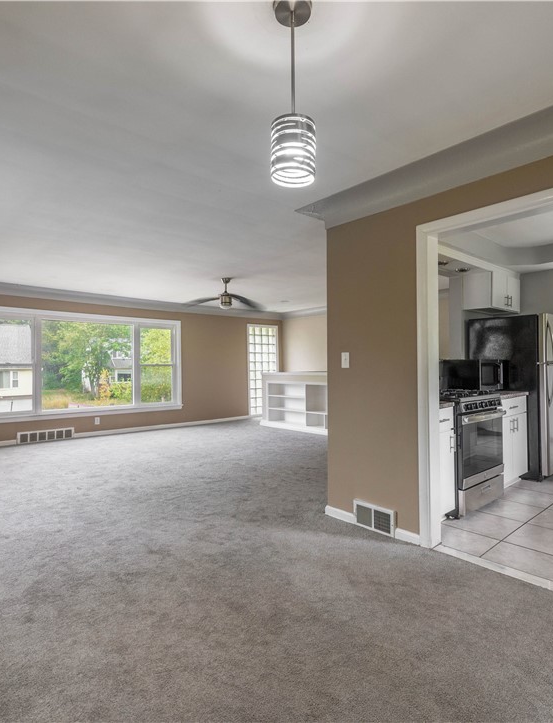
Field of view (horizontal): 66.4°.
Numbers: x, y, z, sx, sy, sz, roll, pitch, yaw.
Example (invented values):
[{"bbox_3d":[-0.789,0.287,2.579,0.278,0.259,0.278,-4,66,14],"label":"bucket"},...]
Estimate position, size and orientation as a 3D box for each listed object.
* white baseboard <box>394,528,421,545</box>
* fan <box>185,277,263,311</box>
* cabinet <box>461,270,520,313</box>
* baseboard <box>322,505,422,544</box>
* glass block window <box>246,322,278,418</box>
[{"bbox_3d":[0.857,1.151,2.780,0.020,0.072,0.179,0,-1,-42],"label":"white baseboard"},{"bbox_3d":[-0.718,-0.962,6.075,1.220,0.480,1.220,0,-1,-42],"label":"fan"},{"bbox_3d":[2.473,-0.763,4.816,0.830,0.385,0.295,0,-1,-42],"label":"cabinet"},{"bbox_3d":[0.649,1.155,3.014,0.020,0.072,0.806,0,-1,-42],"label":"baseboard"},{"bbox_3d":[-0.327,0.202,9.767,0.914,2.050,0.110,0,-1,-42],"label":"glass block window"}]

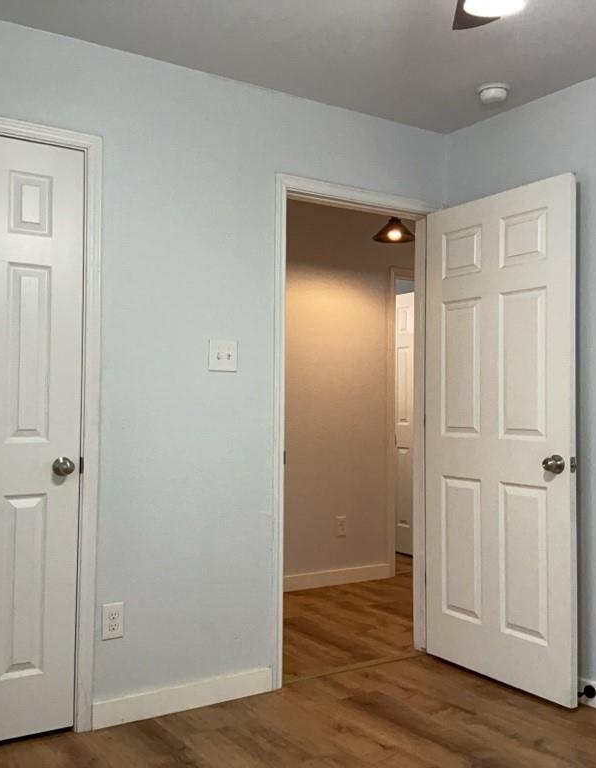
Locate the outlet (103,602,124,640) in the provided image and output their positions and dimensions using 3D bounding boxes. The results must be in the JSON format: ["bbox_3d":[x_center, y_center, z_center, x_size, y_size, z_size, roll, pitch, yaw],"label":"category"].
[{"bbox_3d":[-0.667,0.861,2.889,0.078,0.125,0.009,2,-2,-33],"label":"outlet"}]

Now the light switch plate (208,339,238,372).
[{"bbox_3d":[-0.292,-0.112,3.162,0.124,0.125,0.012,2,-2,-33],"label":"light switch plate"}]

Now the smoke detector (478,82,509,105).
[{"bbox_3d":[0.809,-1.195,3.297,0.130,0.047,0.130,0,-2,0],"label":"smoke detector"}]

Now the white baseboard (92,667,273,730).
[{"bbox_3d":[-0.415,1.192,3.042,0.750,0.094,0.015,2,-2,-33],"label":"white baseboard"}]

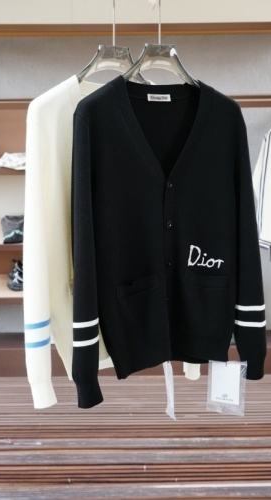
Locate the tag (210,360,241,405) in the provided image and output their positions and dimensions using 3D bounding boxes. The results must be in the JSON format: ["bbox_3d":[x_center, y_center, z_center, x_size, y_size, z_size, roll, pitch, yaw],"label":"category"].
[{"bbox_3d":[0.228,0.336,1.466,0.071,0.112,0.004,3,17,10],"label":"tag"}]

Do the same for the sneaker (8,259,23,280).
[{"bbox_3d":[-0.540,0.100,3.178,0.295,0.120,0.110,-2,17,-7],"label":"sneaker"}]

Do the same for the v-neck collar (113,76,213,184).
[{"bbox_3d":[0.058,-0.257,1.254,0.208,0.228,0.090,-5,17,-15],"label":"v-neck collar"}]

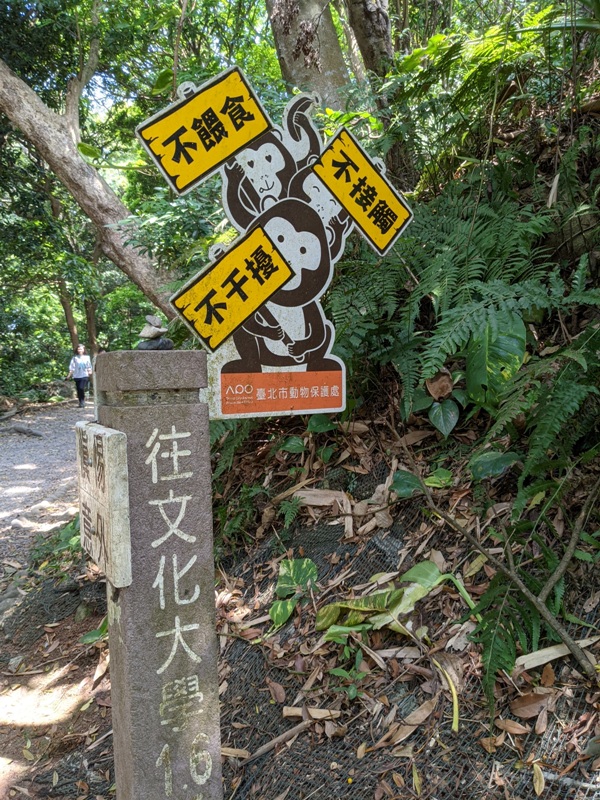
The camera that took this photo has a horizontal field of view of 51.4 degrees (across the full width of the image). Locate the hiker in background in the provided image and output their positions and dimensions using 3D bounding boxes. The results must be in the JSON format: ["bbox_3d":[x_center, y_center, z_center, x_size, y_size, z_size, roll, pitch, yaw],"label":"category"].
[{"bbox_3d":[-5.624,-0.604,15.900,0.620,1.620,0.420,-2,4,-16],"label":"hiker in background"}]

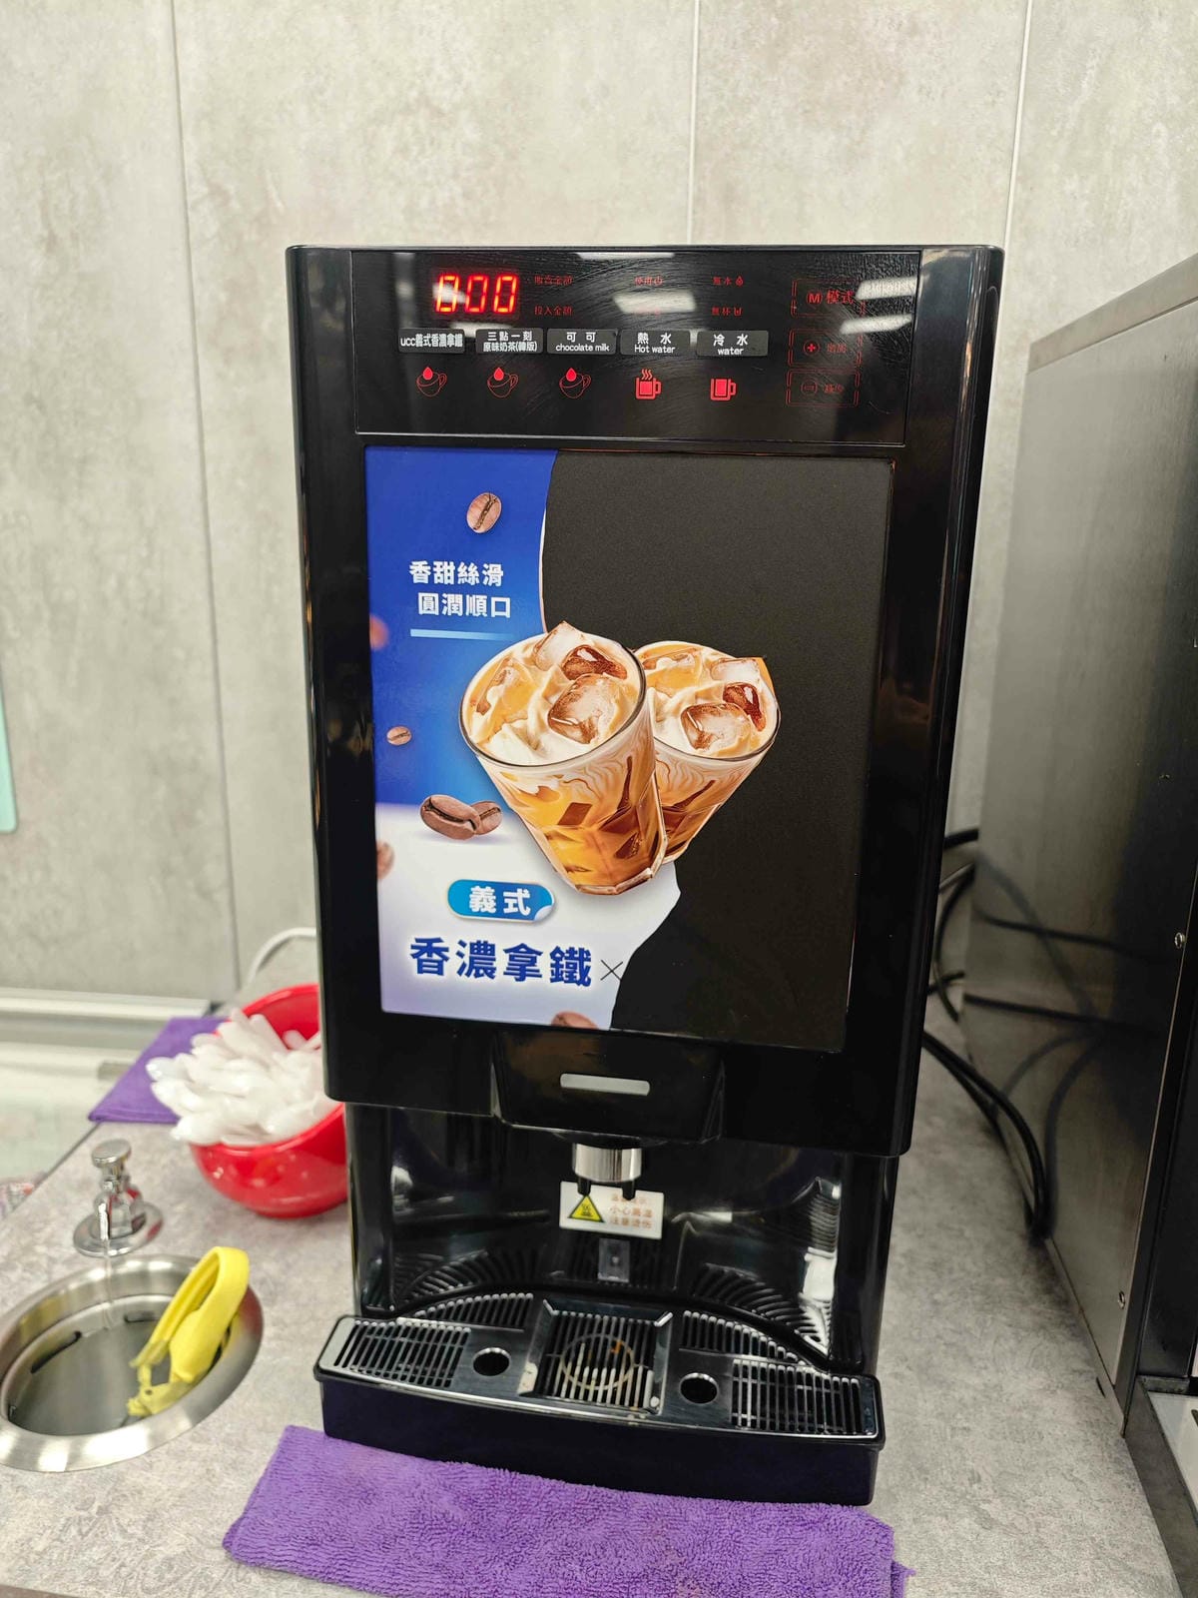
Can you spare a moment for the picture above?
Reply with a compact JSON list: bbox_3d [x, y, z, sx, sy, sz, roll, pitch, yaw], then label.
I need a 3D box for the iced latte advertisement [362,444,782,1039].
[{"bbox_3d":[-0.012,-0.019,0.501,0.193,0.275,0.002,3,14,7],"label":"iced latte advertisement"}]

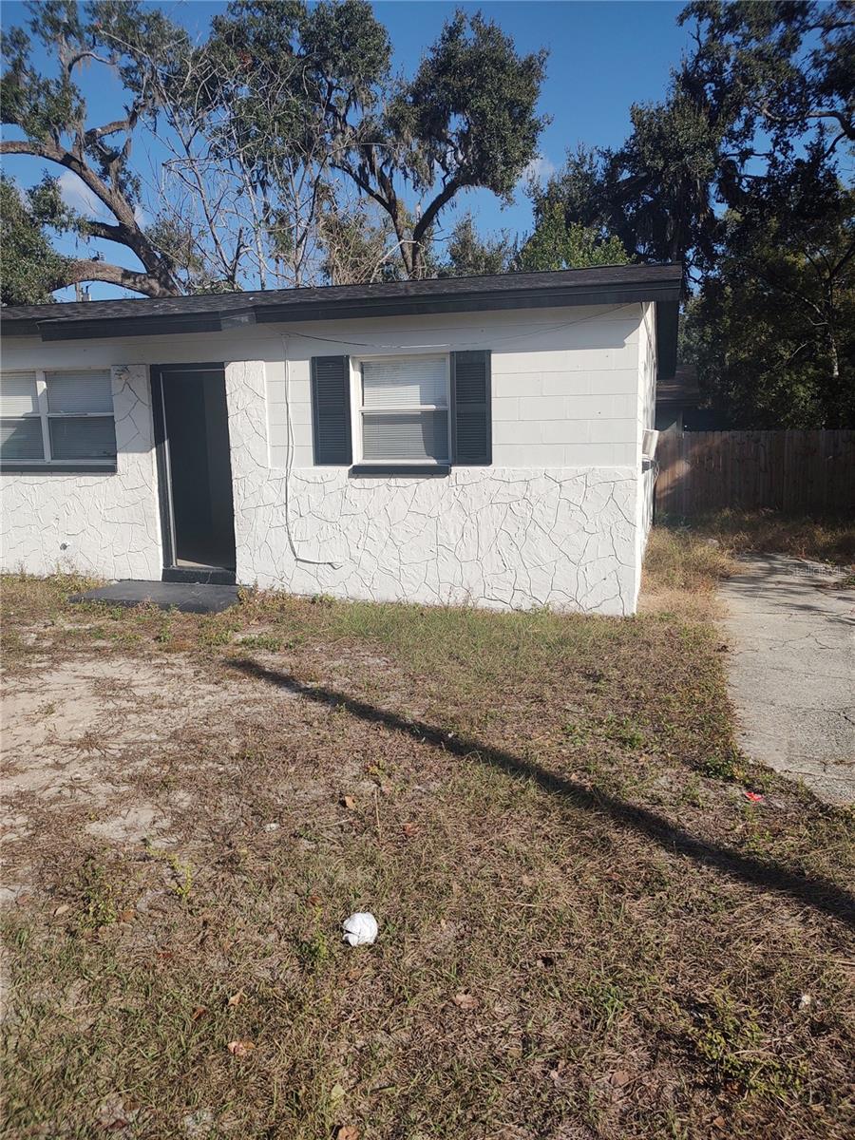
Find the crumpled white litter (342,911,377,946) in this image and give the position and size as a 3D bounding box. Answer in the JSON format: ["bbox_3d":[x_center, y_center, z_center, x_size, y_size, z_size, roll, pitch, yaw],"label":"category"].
[{"bbox_3d":[-0.205,1.097,2.418,0.108,0.075,0.105,-1,9,-5],"label":"crumpled white litter"}]

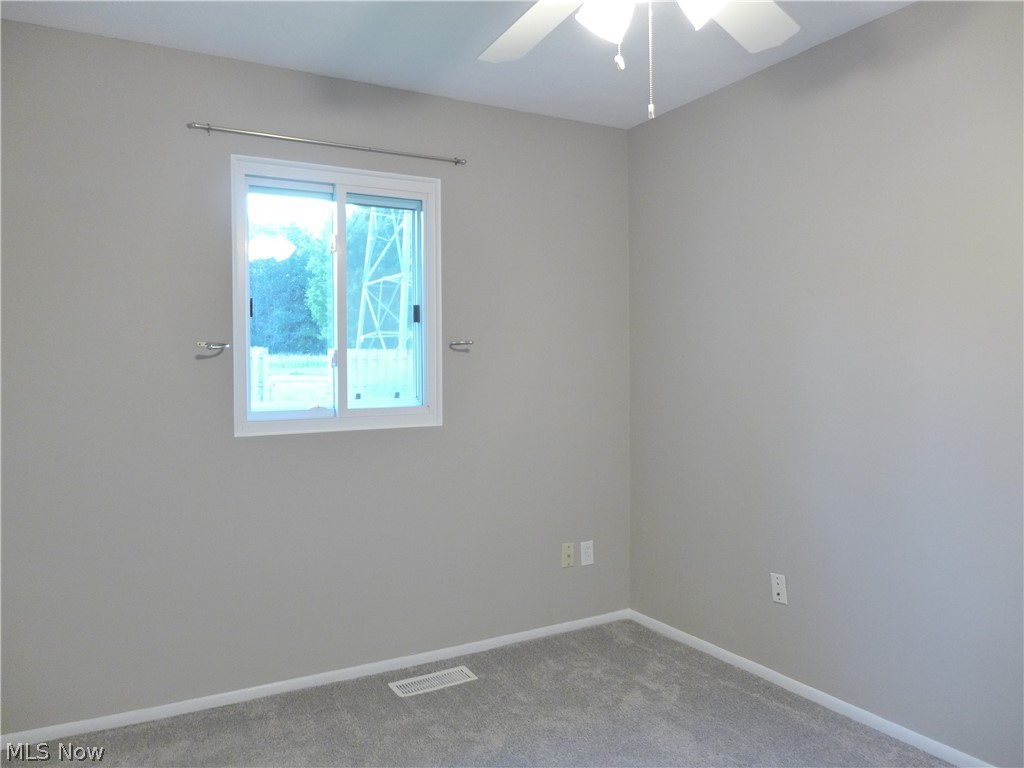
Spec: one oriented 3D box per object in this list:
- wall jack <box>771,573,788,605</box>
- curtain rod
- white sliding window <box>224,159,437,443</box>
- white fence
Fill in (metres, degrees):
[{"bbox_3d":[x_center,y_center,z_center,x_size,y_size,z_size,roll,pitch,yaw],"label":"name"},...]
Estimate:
[{"bbox_3d":[1.058,0.815,2.821,0.012,0.115,0.071,-1,1,-31],"label":"wall jack"},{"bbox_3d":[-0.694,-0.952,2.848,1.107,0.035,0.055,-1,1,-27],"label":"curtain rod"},{"bbox_3d":[-0.692,-0.343,2.916,0.851,1.069,0.070,-1,1,-27],"label":"white sliding window"},{"bbox_3d":[-3.665,-0.123,15.044,3.548,1.278,0.120,-1,1,-27],"label":"white fence"}]

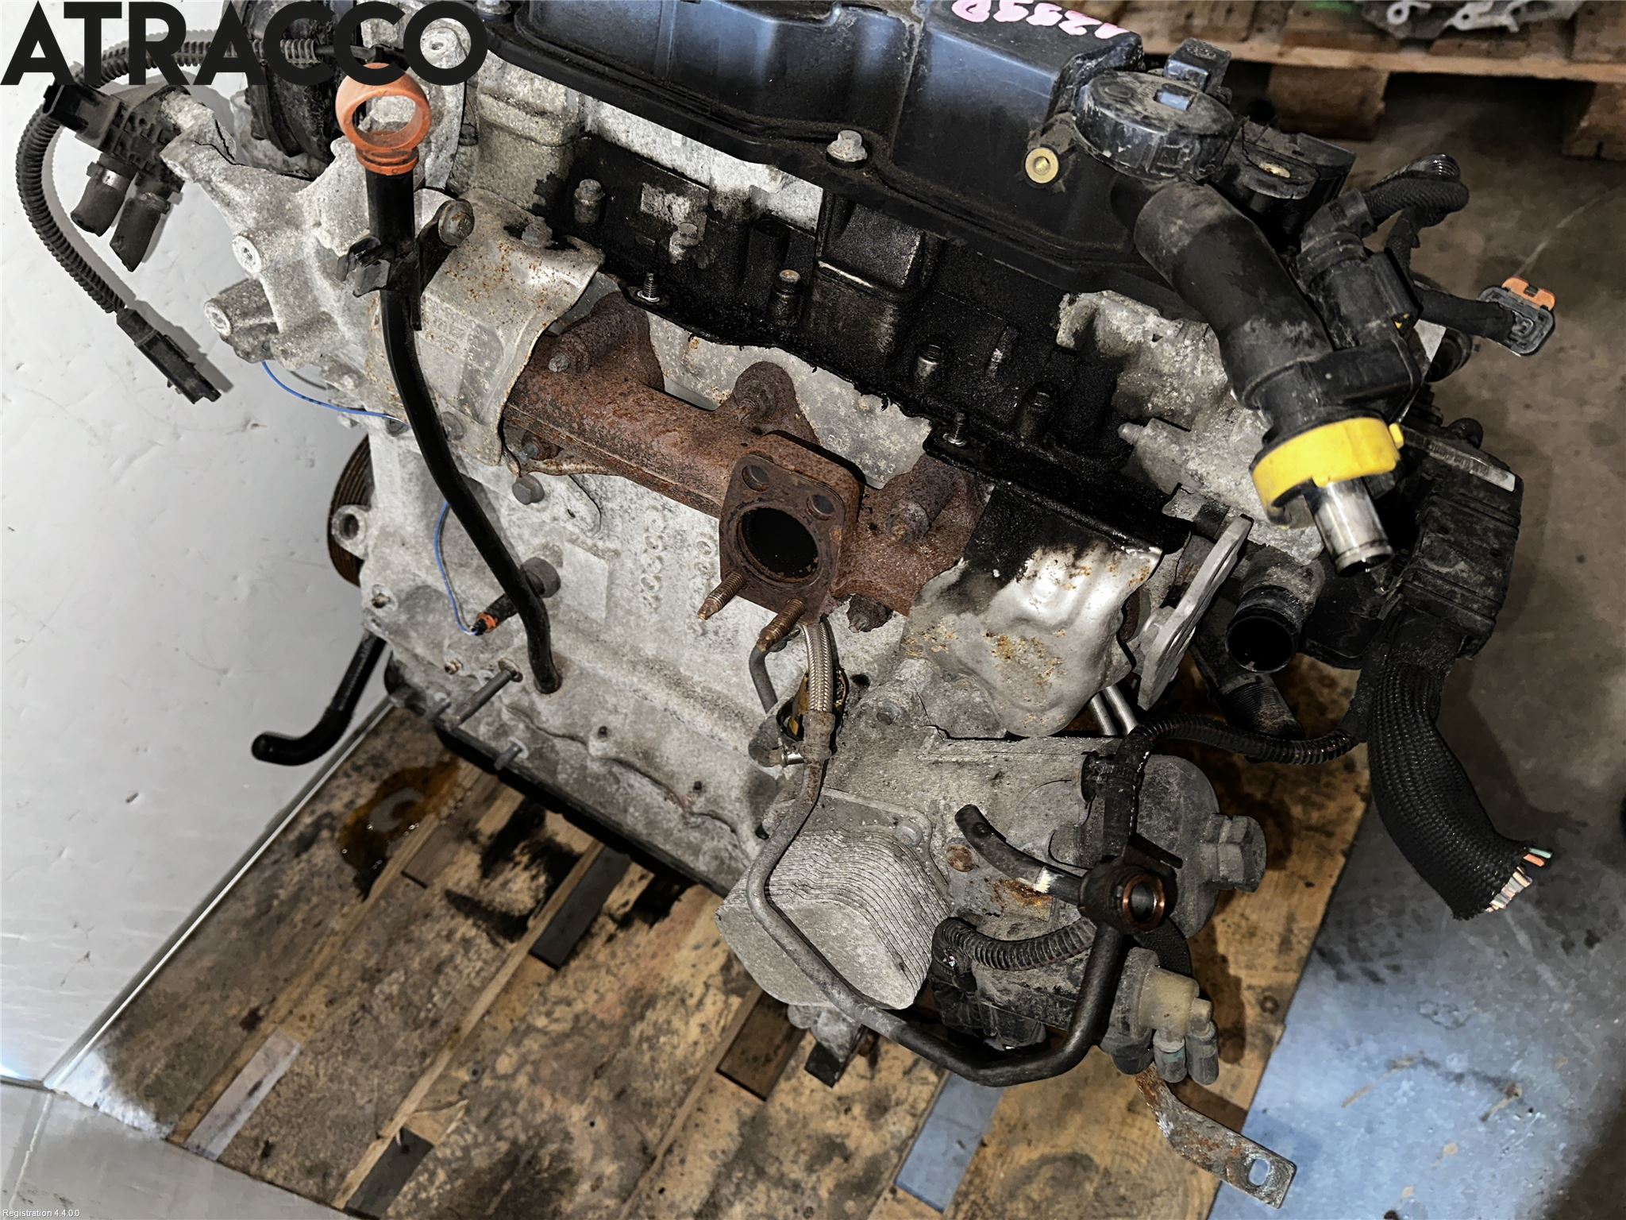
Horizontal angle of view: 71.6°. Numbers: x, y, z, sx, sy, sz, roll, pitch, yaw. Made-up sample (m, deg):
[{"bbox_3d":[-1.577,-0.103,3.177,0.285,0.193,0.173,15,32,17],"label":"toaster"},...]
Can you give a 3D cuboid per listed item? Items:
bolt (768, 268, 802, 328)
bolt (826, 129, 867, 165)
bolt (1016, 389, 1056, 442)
[{"bbox_3d":[-0.016,-0.178,0.645,0.015,0.029,0.015,6,47,-7],"label":"bolt"},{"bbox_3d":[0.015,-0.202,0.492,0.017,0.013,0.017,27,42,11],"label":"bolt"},{"bbox_3d":[0.097,-0.085,0.492,0.011,0.022,0.011,27,42,11],"label":"bolt"}]

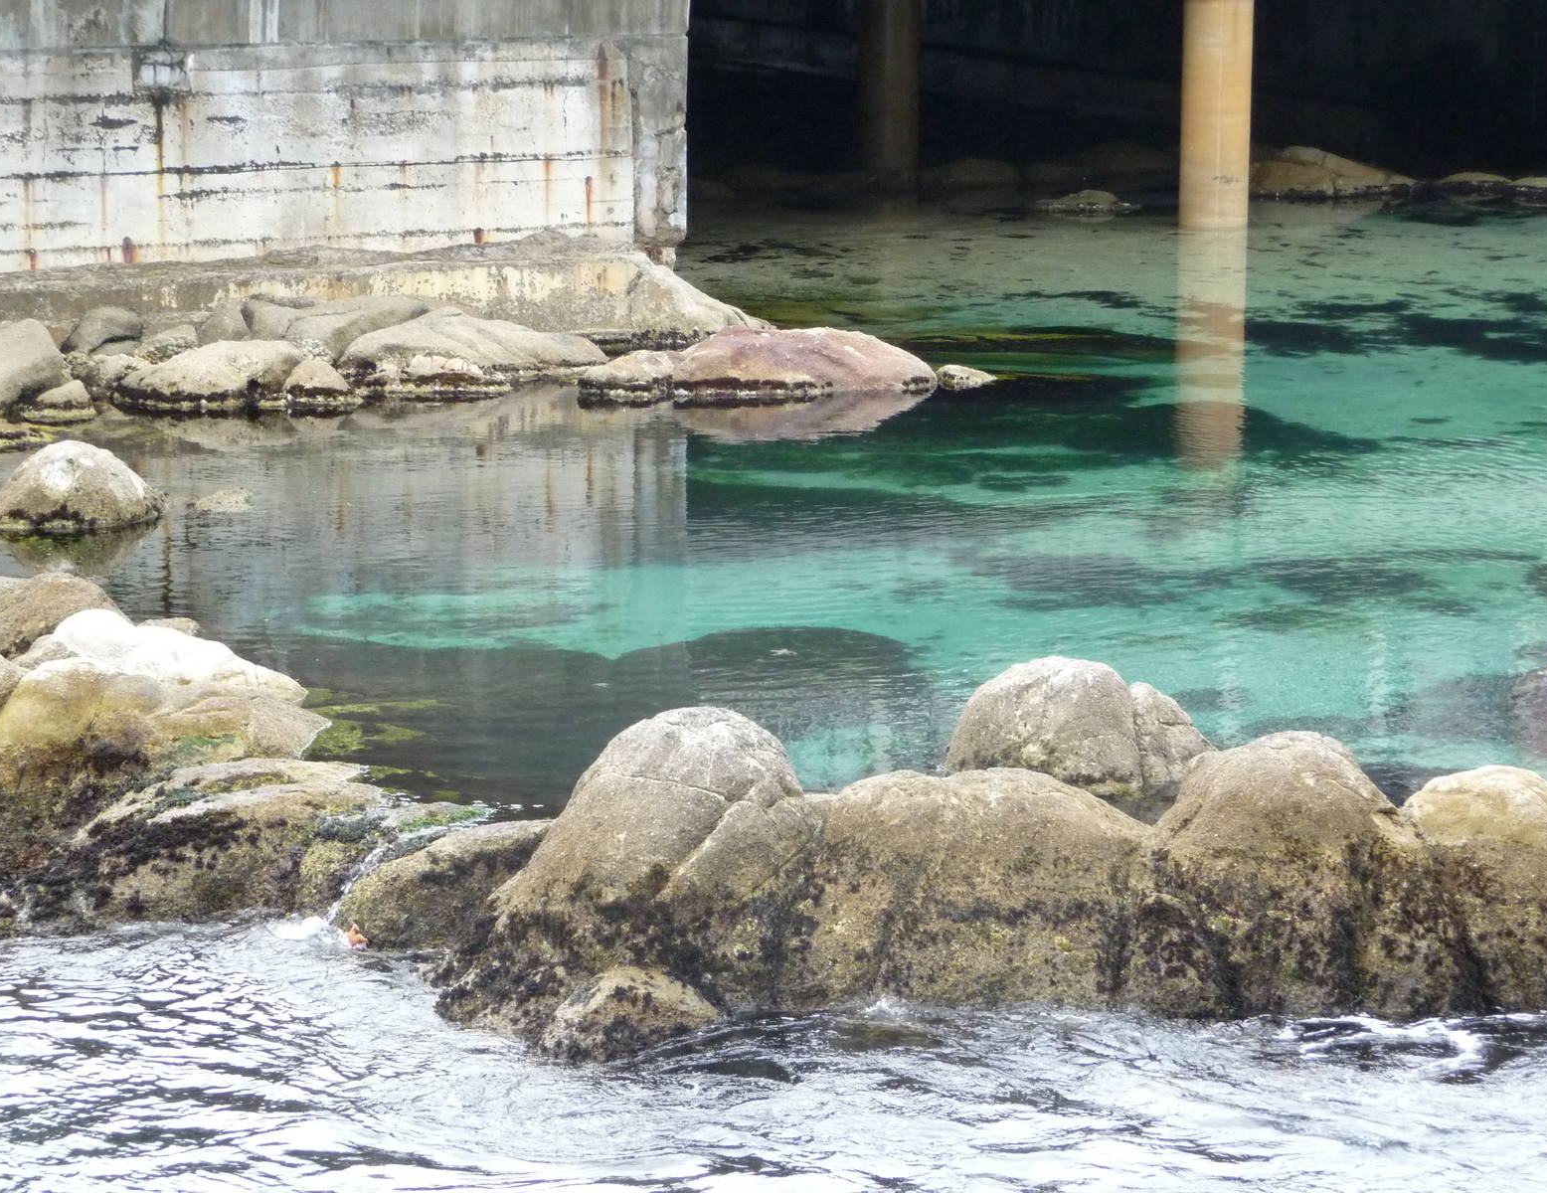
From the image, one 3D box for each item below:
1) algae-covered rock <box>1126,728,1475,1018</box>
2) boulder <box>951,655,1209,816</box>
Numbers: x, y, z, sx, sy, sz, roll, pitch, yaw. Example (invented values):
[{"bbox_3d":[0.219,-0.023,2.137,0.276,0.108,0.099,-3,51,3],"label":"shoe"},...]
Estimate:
[{"bbox_3d":[2.577,1.294,28.928,1.730,1.240,1.550,0,9,0],"label":"algae-covered rock"},{"bbox_3d":[1.581,0.649,30.399,1.370,0.710,1.100,0,9,0],"label":"boulder"}]

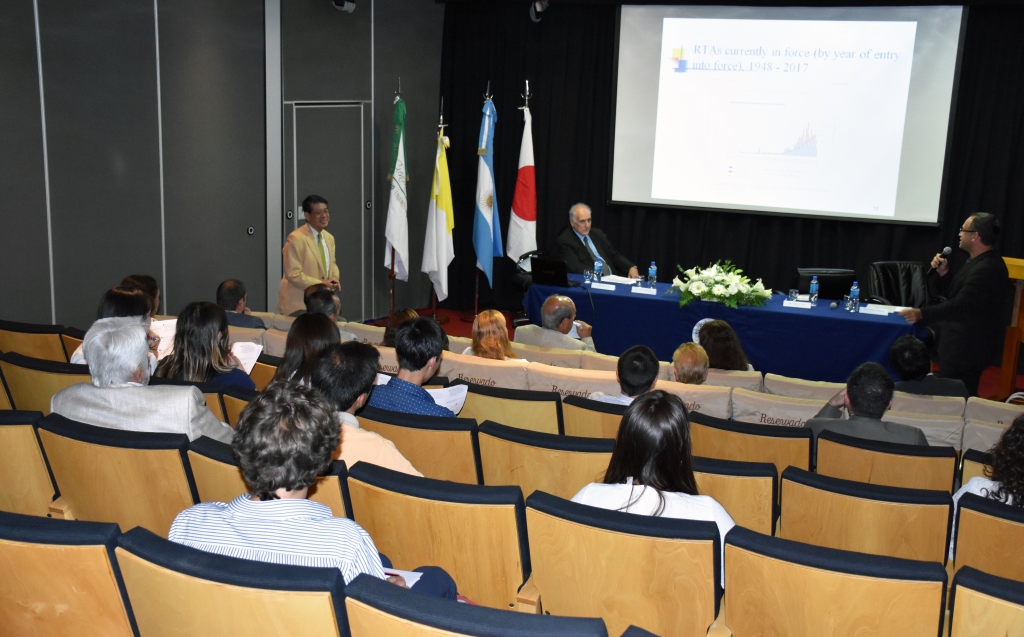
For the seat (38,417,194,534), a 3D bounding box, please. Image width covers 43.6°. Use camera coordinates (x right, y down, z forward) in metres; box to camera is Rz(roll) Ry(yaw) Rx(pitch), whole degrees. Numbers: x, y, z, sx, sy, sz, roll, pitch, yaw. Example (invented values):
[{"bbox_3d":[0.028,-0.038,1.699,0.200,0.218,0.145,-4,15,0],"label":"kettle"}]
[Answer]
[{"bbox_3d":[-1.083,0.725,4.100,0.540,0.930,0.600,7,14,20],"label":"seat"}]

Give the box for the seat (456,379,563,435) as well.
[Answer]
[{"bbox_3d":[0.055,0.689,5.902,0.540,0.900,0.600,7,15,22],"label":"seat"}]

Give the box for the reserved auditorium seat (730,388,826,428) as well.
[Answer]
[{"bbox_3d":[1.395,0.767,6.439,0.540,0.900,0.600,7,15,22],"label":"reserved auditorium seat"}]

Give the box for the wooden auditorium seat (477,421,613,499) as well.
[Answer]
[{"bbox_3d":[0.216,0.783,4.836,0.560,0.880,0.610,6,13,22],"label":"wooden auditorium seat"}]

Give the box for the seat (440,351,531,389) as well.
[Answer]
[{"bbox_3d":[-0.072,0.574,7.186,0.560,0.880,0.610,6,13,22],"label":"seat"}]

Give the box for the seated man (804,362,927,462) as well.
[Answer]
[{"bbox_3d":[1.536,0.690,5.431,0.540,1.162,0.820,7,15,22],"label":"seated man"}]

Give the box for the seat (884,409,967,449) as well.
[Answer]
[{"bbox_3d":[1.856,0.838,6.189,0.540,0.930,0.600,7,14,20],"label":"seat"}]

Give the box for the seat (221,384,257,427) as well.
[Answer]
[{"bbox_3d":[-0.781,0.664,5.177,0.540,0.900,0.630,7,15,22],"label":"seat"}]

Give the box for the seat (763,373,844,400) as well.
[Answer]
[{"bbox_3d":[1.739,0.732,7.379,0.540,0.900,0.600,7,15,22],"label":"seat"}]

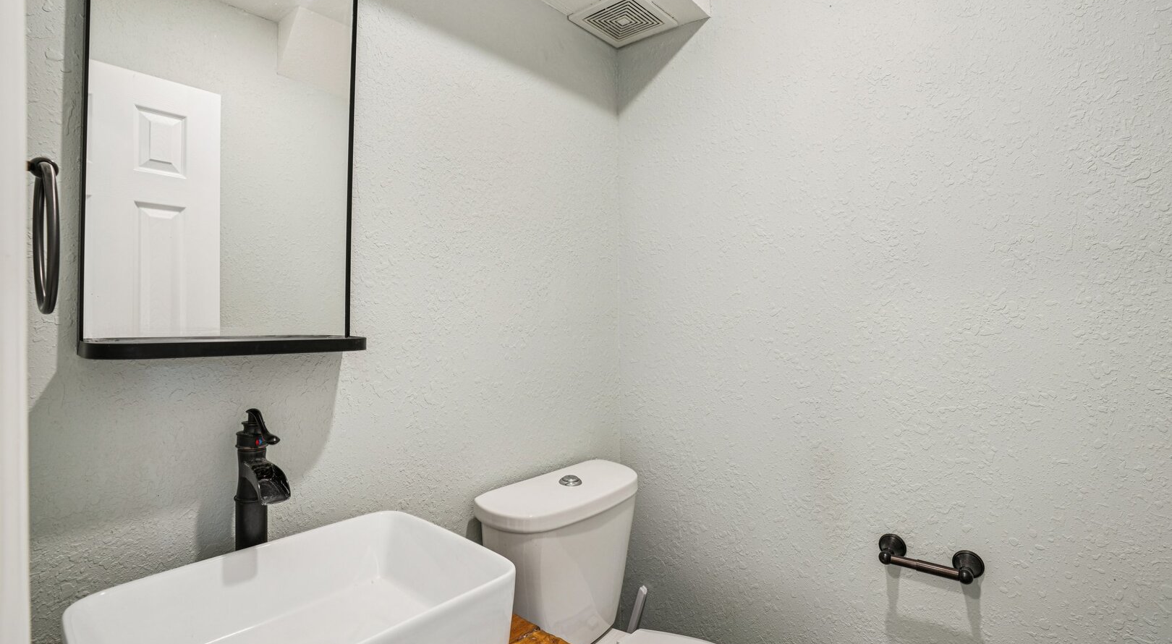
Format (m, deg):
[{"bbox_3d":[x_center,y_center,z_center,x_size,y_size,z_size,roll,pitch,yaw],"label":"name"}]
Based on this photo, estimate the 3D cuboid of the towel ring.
[{"bbox_3d":[-0.575,-0.097,0.518,0.158,0.178,0.080,0,0,40],"label":"towel ring"}]

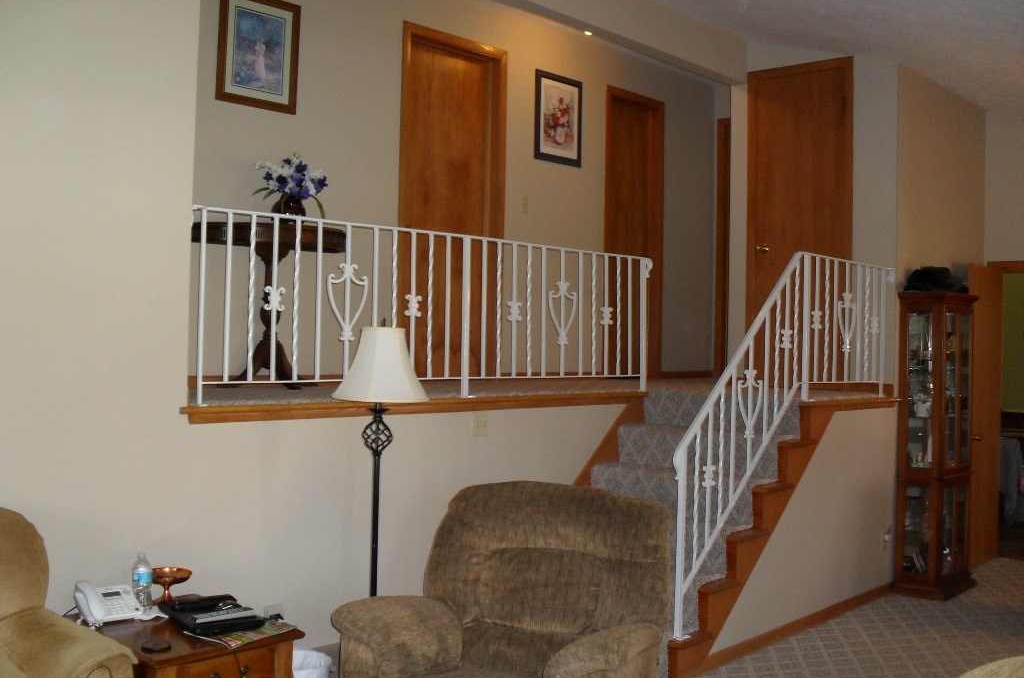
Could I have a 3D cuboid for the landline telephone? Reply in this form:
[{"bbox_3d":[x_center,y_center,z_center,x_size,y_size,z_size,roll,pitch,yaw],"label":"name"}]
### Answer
[{"bbox_3d":[-1.309,0.853,3.355,0.180,0.097,0.205,1,0,-29],"label":"landline telephone"}]

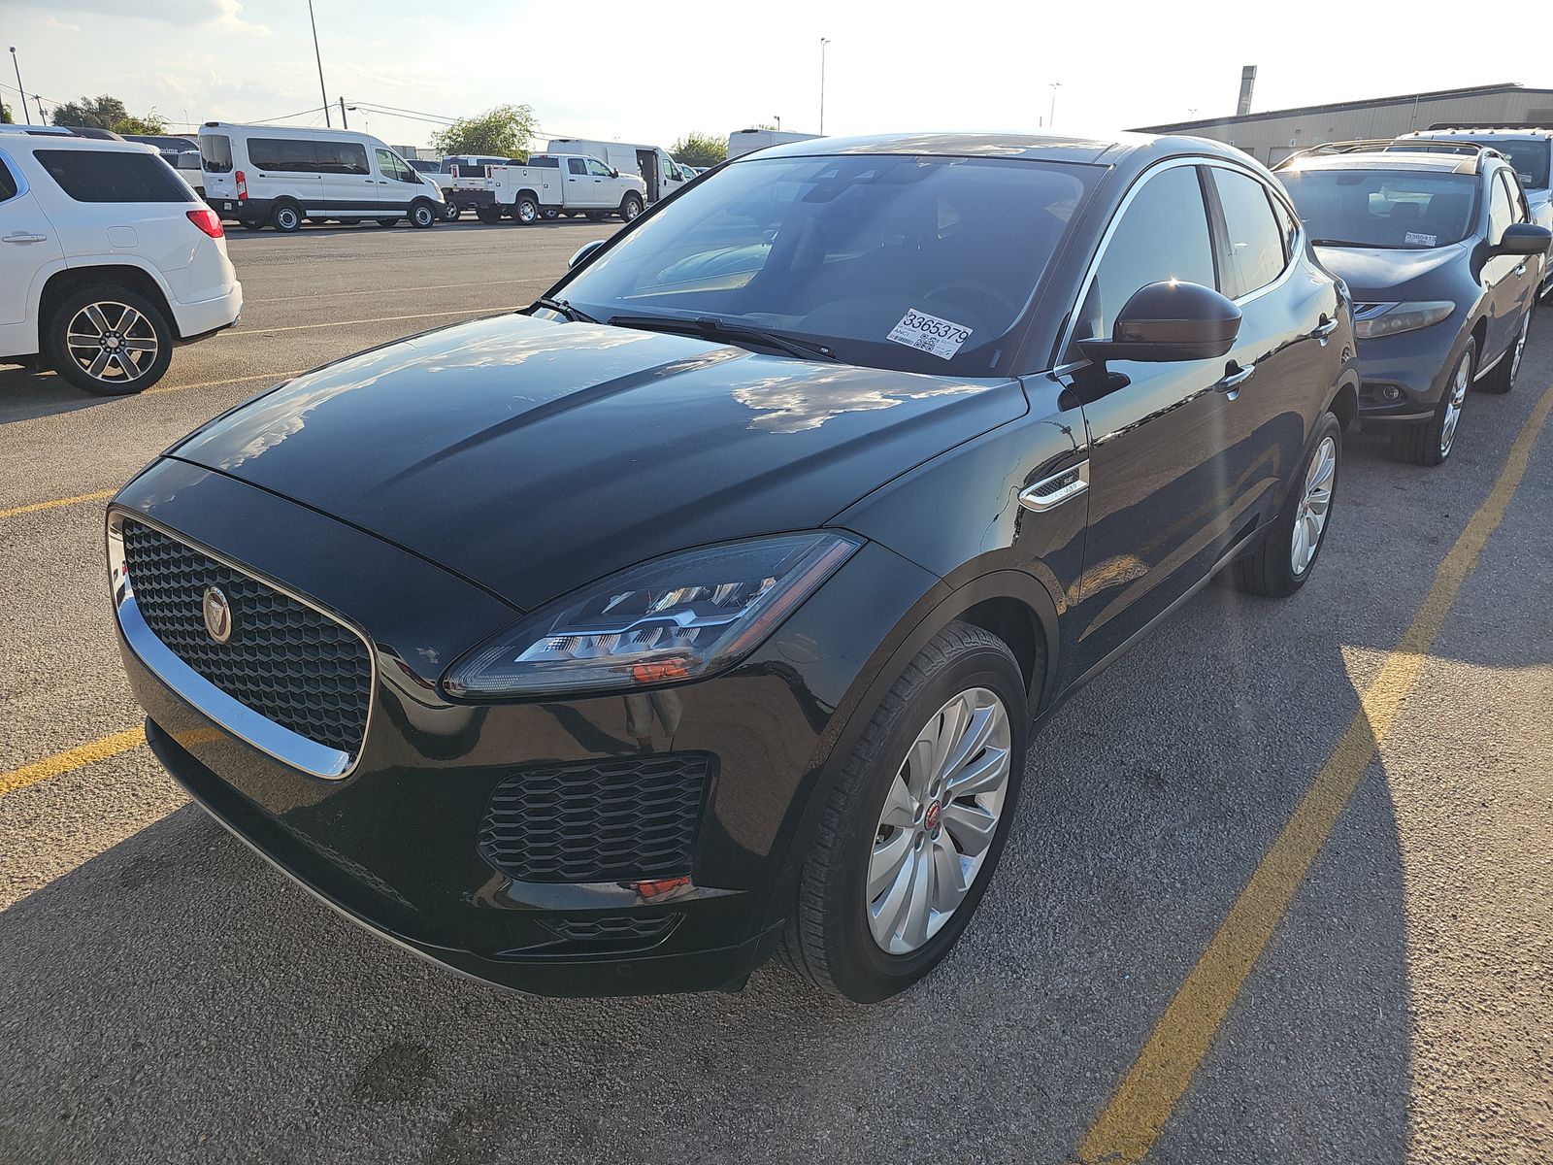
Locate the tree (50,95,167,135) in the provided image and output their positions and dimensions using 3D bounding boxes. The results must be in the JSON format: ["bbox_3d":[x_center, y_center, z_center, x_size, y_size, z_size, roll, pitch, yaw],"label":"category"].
[{"bbox_3d":[-51.157,-33.223,79.295,8.900,7.600,8.000,-12,24,-29],"label":"tree"}]

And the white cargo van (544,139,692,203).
[{"bbox_3d":[-5.468,-14.914,38.360,2.080,2.560,5.850,18,27,39],"label":"white cargo van"}]

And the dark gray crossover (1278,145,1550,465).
[{"bbox_3d":[4.015,-2.076,7.130,1.950,1.740,4.800,17,26,37],"label":"dark gray crossover"}]

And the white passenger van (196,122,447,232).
[{"bbox_3d":[-11.826,-10.763,27.563,2.120,2.560,5.980,18,27,39],"label":"white passenger van"}]

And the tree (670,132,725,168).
[{"bbox_3d":[-4.704,-27.025,66.746,4.230,3.980,4.230,0,22,0],"label":"tree"}]

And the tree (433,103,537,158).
[{"bbox_3d":[-14.117,-21.072,50.835,5.390,4.560,5.390,0,22,0],"label":"tree"}]

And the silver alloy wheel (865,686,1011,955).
[{"bbox_3d":[0.253,0.433,2.019,0.200,0.525,0.525,16,26,36],"label":"silver alloy wheel"}]

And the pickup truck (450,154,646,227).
[{"bbox_3d":[-6.718,-12.042,31.541,2.080,2.000,6.450,16,27,35],"label":"pickup truck"}]

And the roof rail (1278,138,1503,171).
[{"bbox_3d":[4.404,-2.989,7.278,1.190,0.200,1.750,17,26,37],"label":"roof rail"}]

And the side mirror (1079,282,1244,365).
[{"bbox_3d":[0.834,-0.560,2.221,0.280,0.175,0.160,17,27,36],"label":"side mirror"}]

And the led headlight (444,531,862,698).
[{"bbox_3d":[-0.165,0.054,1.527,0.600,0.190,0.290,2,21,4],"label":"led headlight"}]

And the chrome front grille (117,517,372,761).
[{"bbox_3d":[-0.928,0.097,1.724,0.900,0.320,0.115,17,27,36],"label":"chrome front grille"}]

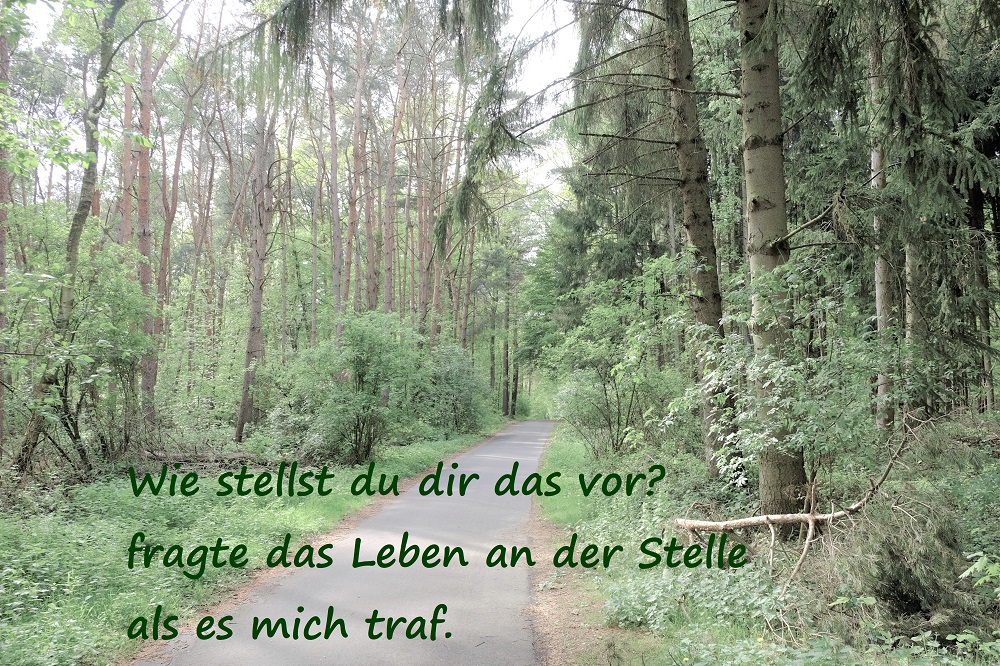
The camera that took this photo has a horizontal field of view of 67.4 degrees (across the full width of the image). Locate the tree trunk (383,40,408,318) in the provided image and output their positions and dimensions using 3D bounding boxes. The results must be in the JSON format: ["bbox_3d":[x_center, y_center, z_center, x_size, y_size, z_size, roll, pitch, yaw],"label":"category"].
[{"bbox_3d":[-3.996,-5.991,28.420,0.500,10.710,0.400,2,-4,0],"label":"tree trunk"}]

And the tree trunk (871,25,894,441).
[{"bbox_3d":[10.873,-3.041,21.457,0.480,11.640,0.420,1,-4,0],"label":"tree trunk"}]

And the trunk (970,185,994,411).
[{"bbox_3d":[17.583,-1.343,27.325,0.420,8.300,0.380,-1,-4,0],"label":"trunk"}]

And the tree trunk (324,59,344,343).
[{"bbox_3d":[-6.523,-5.270,29.447,0.420,11.400,0.360,-3,-4,0],"label":"tree trunk"}]

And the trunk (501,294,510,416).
[{"bbox_3d":[0.363,1.336,45.289,0.400,7.380,0.380,1,-5,0],"label":"trunk"}]

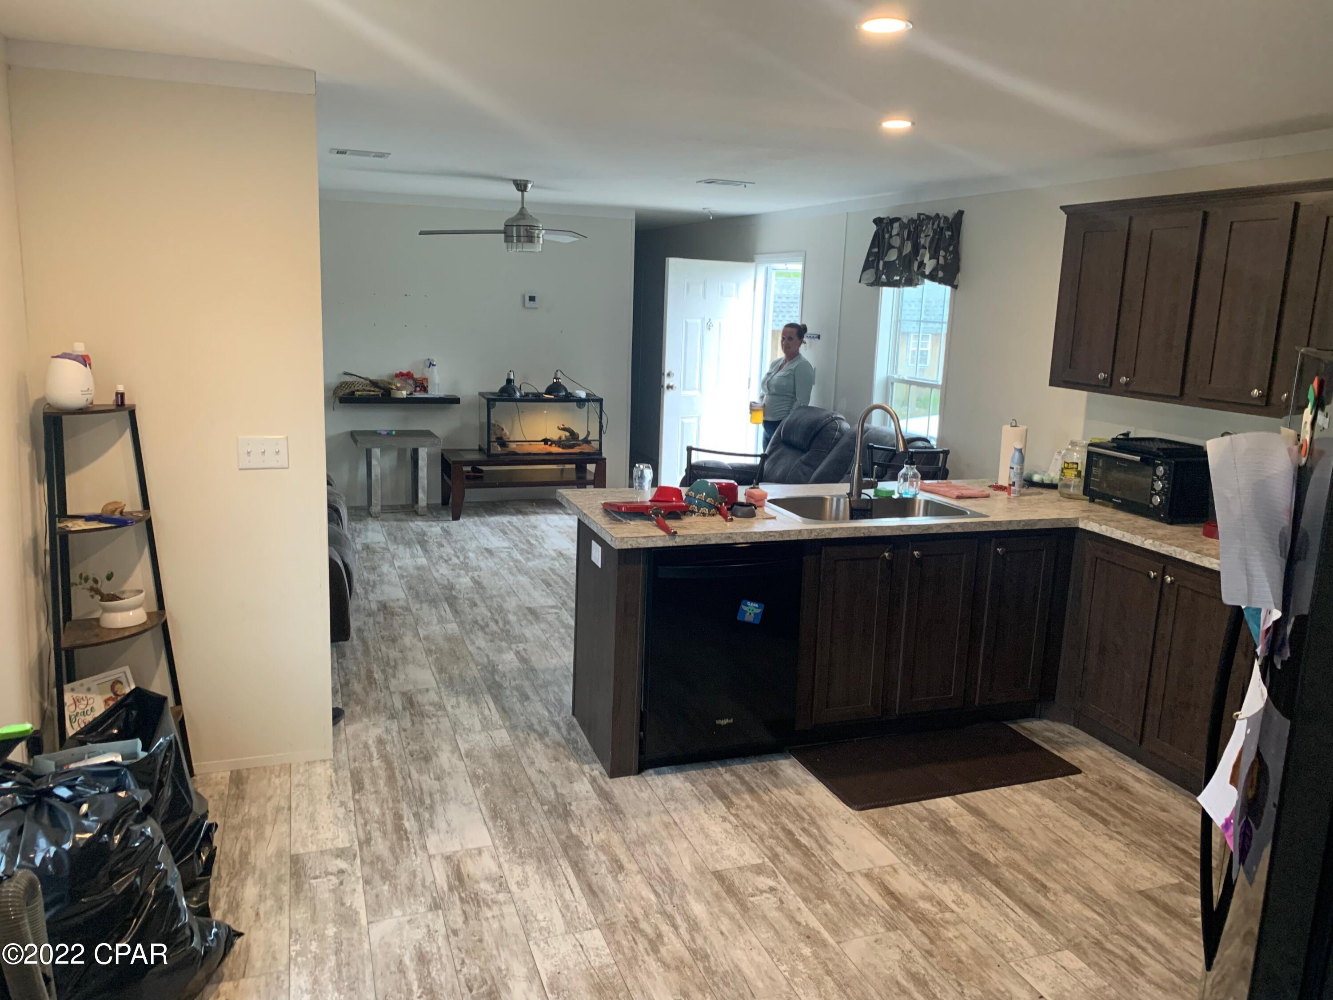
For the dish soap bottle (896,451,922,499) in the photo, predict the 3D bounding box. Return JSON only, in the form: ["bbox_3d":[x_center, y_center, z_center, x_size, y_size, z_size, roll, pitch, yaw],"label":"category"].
[{"bbox_3d":[1.094,-0.116,4.509,0.097,0.205,0.097,4,11,10],"label":"dish soap bottle"}]

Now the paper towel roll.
[{"bbox_3d":[1.705,-0.228,4.939,0.118,0.300,0.118,2,11,0],"label":"paper towel roll"}]

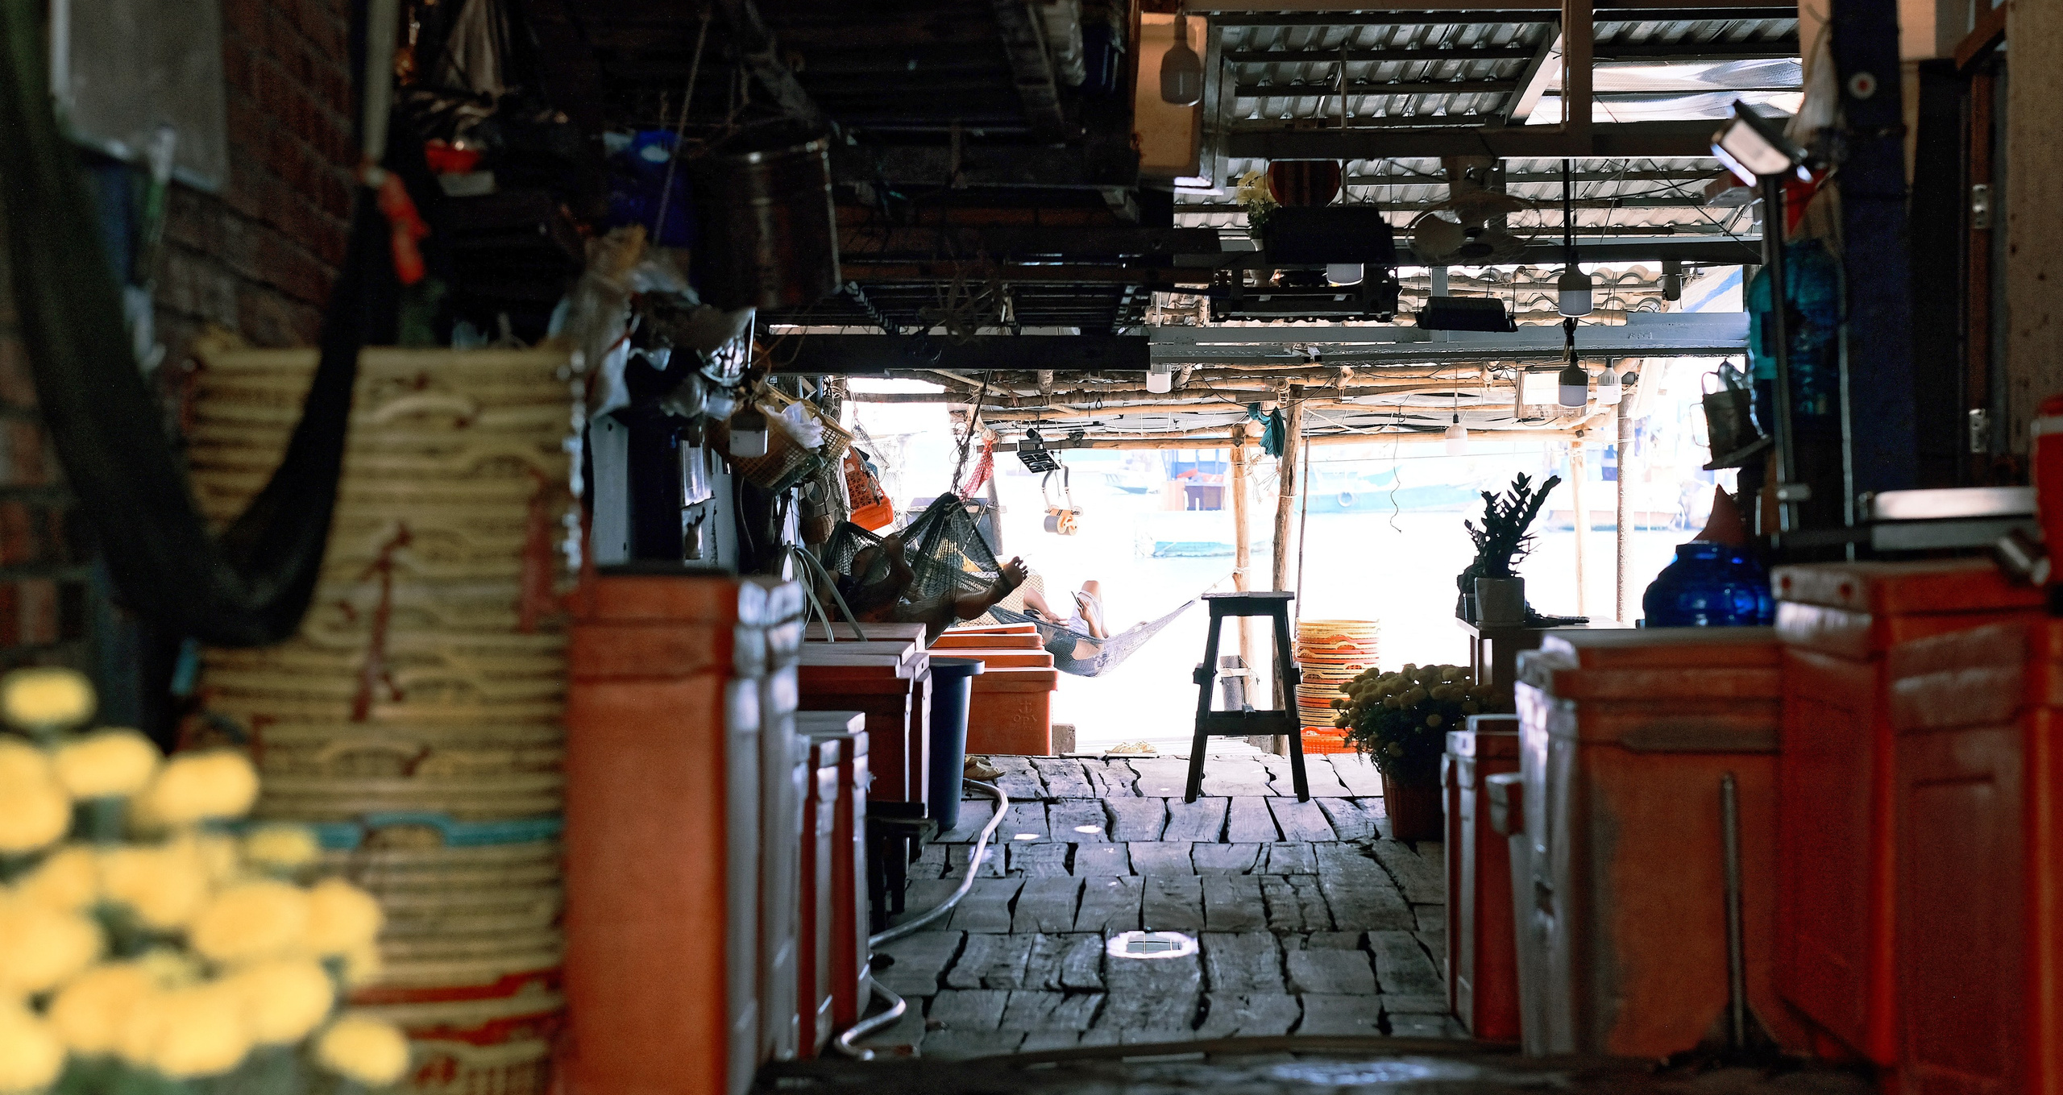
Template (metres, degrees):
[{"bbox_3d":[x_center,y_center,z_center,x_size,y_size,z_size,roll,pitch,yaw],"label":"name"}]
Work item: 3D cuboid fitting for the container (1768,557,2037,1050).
[{"bbox_3d":[1.950,0.520,9.220,0.850,0.950,1.150,0,1,0],"label":"container"}]

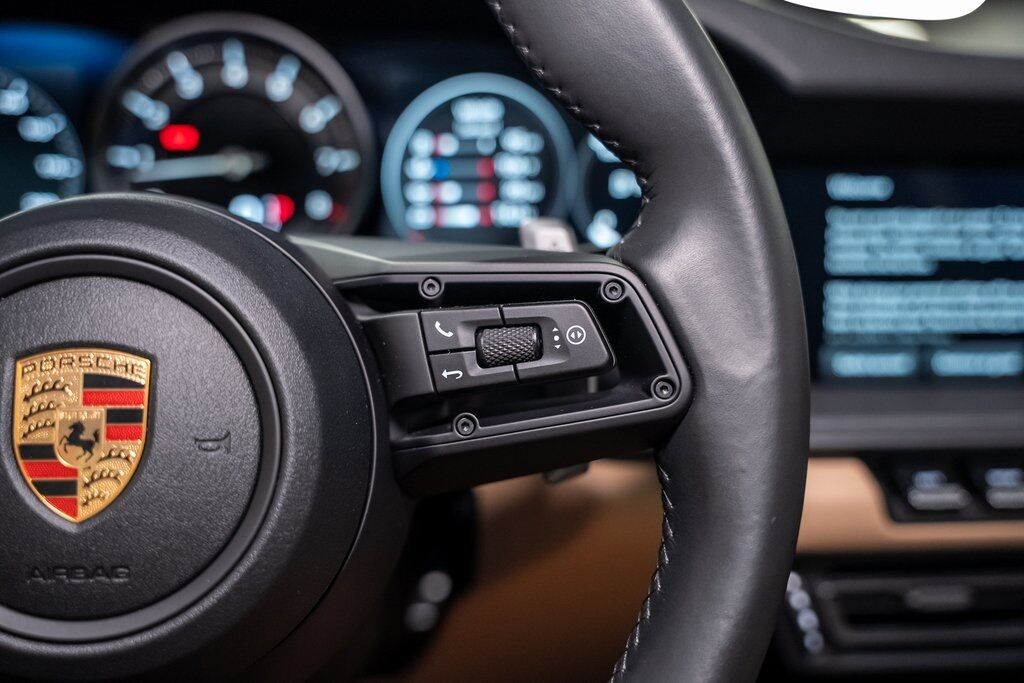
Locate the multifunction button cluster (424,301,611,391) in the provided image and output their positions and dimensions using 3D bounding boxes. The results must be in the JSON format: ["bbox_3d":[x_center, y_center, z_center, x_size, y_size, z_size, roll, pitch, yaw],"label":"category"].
[{"bbox_3d":[0.001,0.001,0.264,0.049,0.021,0.012,-7,-2,-4],"label":"multifunction button cluster"}]

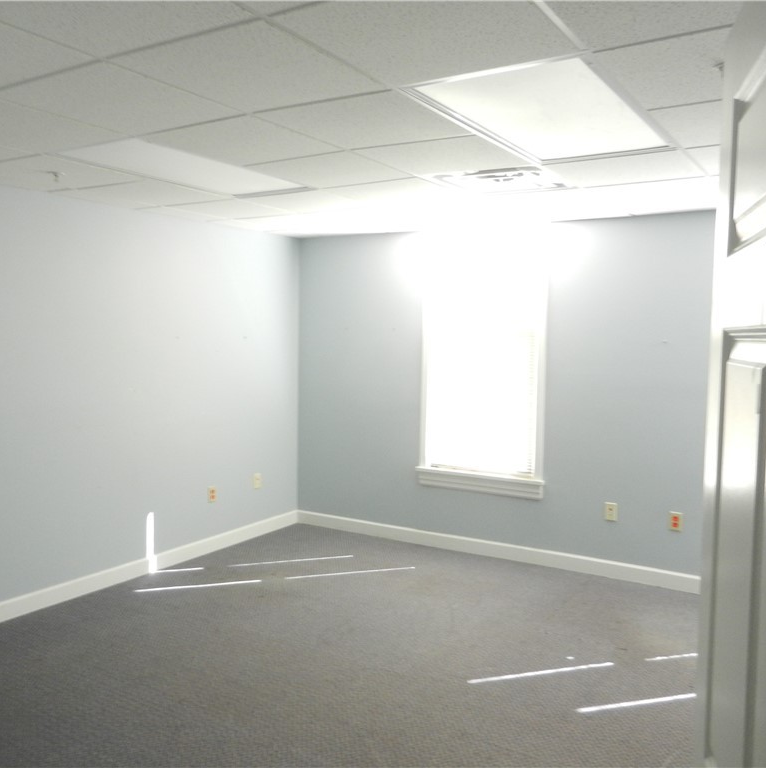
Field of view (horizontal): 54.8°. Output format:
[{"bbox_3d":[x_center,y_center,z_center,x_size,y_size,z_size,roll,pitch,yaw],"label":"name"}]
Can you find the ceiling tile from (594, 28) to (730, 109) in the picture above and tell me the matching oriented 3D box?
[{"bbox_3d":[0.975,-0.900,2.069,0.605,0.022,0.605,3,5,32],"label":"ceiling tile"}]

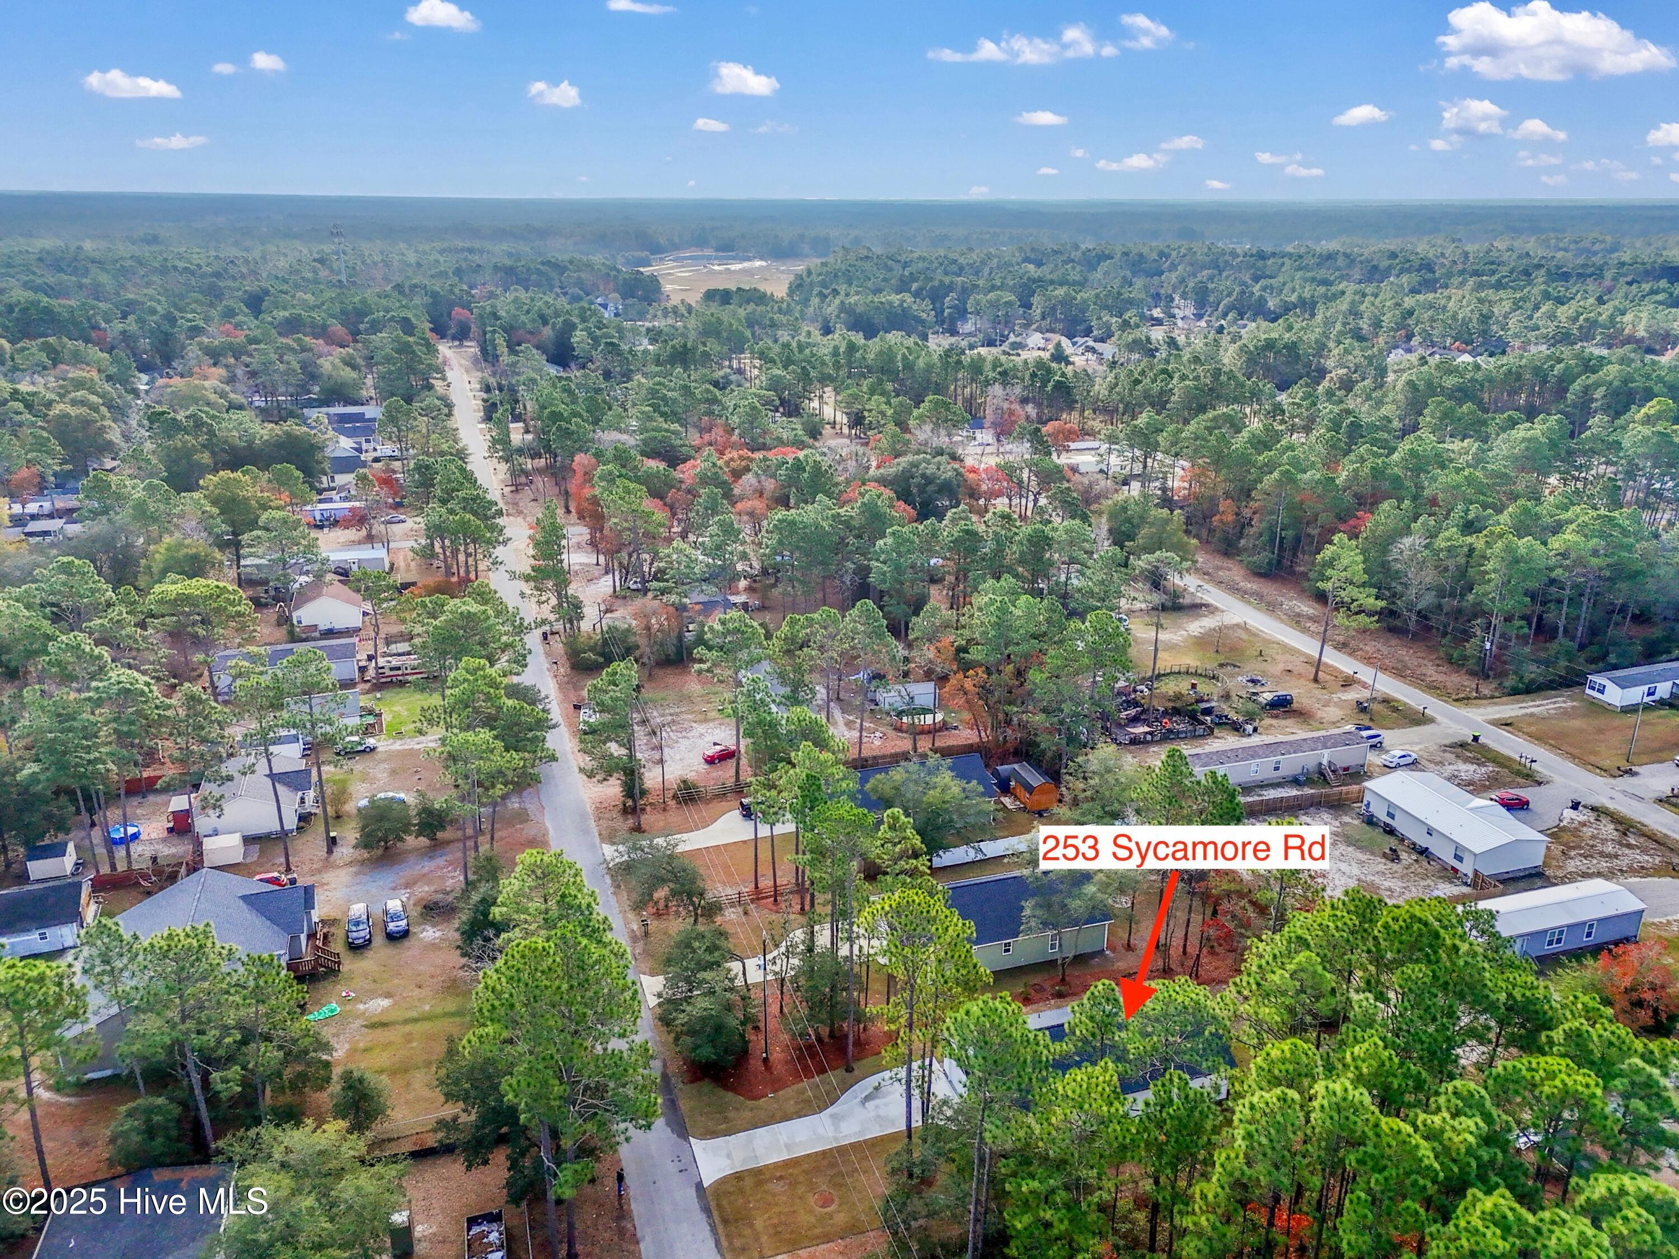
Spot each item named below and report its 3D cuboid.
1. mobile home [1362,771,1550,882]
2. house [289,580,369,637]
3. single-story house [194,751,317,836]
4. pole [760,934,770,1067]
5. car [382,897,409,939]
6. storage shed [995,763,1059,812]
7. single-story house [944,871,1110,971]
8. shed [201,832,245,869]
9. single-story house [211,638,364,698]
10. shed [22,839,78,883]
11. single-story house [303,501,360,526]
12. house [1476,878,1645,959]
[{"bbox_3d":[58.044,18.323,109.979,9.100,3.950,13.900,-7,22,-18],"label":"mobile home"},{"bbox_3d":[-72.315,-3.636,165.664,9.500,5.300,11.000,-7,22,-18],"label":"house"},{"bbox_3d":[-56.814,16.108,114.014,9.700,4.600,10.800,-6,21,-17],"label":"single-story house"},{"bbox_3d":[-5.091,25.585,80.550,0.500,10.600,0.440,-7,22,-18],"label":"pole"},{"bbox_3d":[-37.129,23.964,97.387,1.860,1.650,4.400,-7,22,-19],"label":"car"},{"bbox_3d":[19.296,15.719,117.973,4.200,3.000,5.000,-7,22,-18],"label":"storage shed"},{"bbox_3d":[12.565,22.897,95.590,17.300,5.200,9.200,-6,21,-16],"label":"single-story house"},{"bbox_3d":[-56.552,19.969,106.904,3.050,2.350,2.700,-6,21,-17],"label":"shed"},{"bbox_3d":[-69.113,4.474,146.152,16.800,3.800,7.900,-6,21,-16],"label":"single-story house"},{"bbox_3d":[-74.590,21.647,110.278,3.150,2.850,3.050,-6,21,-17],"label":"shed"},{"bbox_3d":[-93.412,-21.682,216.298,11.200,3.500,4.600,-7,22,-18],"label":"single-story house"},{"bbox_3d":[57.694,24.105,95.091,16.200,3.550,4.400,-6,21,-15],"label":"house"}]

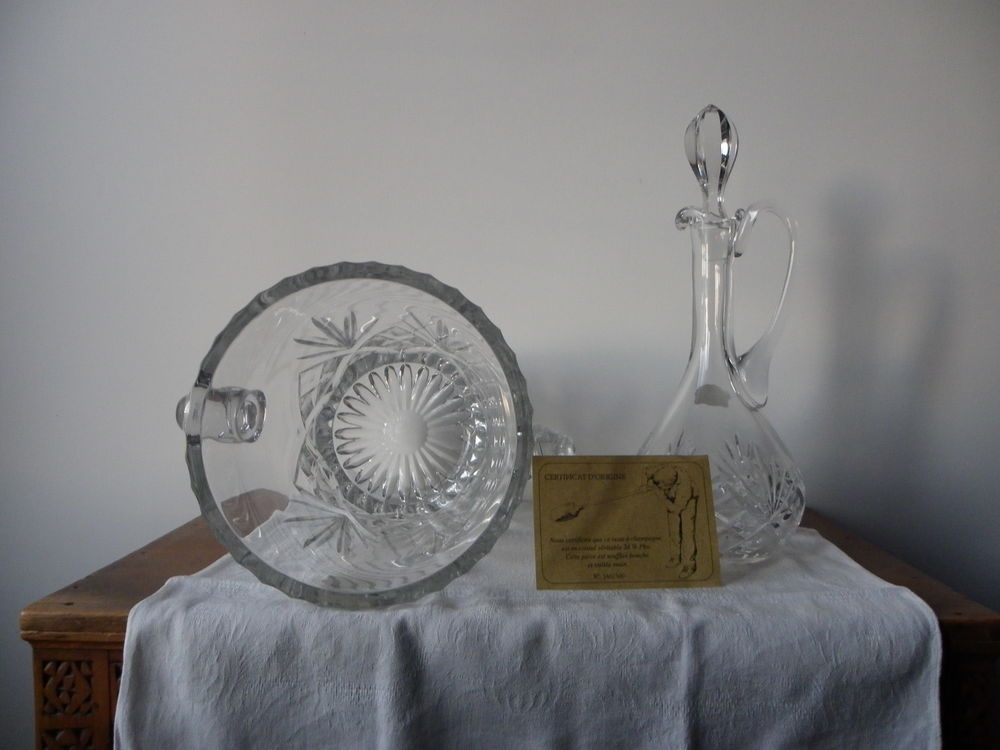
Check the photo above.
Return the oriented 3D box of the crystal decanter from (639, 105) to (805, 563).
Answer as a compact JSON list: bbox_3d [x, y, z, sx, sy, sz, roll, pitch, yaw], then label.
[{"bbox_3d":[0.158,-0.035,0.555,0.135,0.325,0.133,0,2,12],"label":"crystal decanter"}]

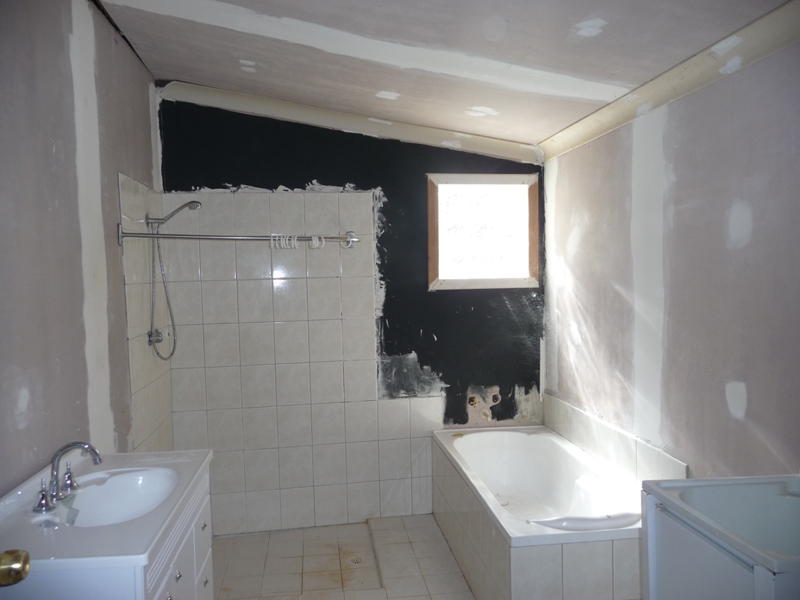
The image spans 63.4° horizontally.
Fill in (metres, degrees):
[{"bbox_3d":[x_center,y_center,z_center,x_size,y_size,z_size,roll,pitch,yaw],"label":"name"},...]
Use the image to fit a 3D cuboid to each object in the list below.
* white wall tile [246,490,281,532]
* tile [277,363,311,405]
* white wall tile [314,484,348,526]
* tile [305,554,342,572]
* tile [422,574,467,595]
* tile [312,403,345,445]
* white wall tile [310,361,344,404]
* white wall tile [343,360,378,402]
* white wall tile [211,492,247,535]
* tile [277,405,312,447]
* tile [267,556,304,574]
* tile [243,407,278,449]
[{"bbox_3d":[-0.813,1.256,3.862,0.200,0.250,0.010,-2,3,-8],"label":"white wall tile"},{"bbox_3d":[-0.633,0.501,3.847,0.200,0.250,0.010,-2,3,-8],"label":"tile"},{"bbox_3d":[-0.414,1.239,3.910,0.200,0.246,0.010,-2,3,-10],"label":"white wall tile"},{"bbox_3d":[-0.413,1.397,3.422,0.192,0.010,0.192,-2,3,-8],"label":"tile"},{"bbox_3d":[0.227,1.377,3.139,0.192,0.010,0.192,-2,3,-8],"label":"tile"},{"bbox_3d":[-0.426,0.743,3.881,0.200,0.250,0.010,-2,3,-10],"label":"tile"},{"bbox_3d":[-0.432,0.493,3.864,0.200,0.250,0.010,-2,3,-8],"label":"white wall tile"},{"bbox_3d":[-0.237,0.489,3.905,0.200,0.250,0.010,-2,3,-8],"label":"white wall tile"},{"bbox_3d":[-1.007,1.260,3.820,0.200,0.246,0.010,-2,3,-8],"label":"white wall tile"},{"bbox_3d":[-0.627,0.751,3.862,0.200,0.250,0.010,-2,3,-8],"label":"tile"},{"bbox_3d":[-0.610,1.405,3.408,0.200,0.010,0.200,-2,3,-12],"label":"tile"},{"bbox_3d":[-0.825,0.757,3.833,0.200,0.250,0.010,-2,3,-8],"label":"tile"}]

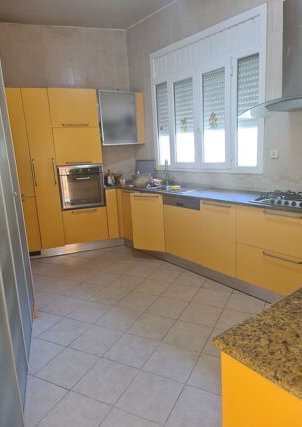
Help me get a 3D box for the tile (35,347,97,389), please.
[{"bbox_3d":[-0.562,1.048,2.114,0.316,0.012,0.316,3,14,27],"label":"tile"}]

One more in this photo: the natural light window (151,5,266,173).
[{"bbox_3d":[0.618,-1.292,3.733,0.100,1.567,1.787,-12,15,-35],"label":"natural light window"}]

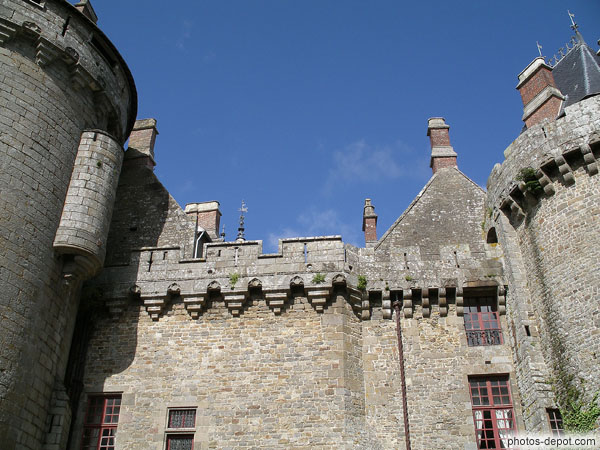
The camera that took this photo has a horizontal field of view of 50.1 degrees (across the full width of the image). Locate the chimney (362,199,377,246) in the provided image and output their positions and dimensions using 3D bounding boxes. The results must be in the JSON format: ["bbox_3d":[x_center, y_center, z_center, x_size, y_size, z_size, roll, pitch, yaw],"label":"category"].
[{"bbox_3d":[3.536,0.105,31.888,0.677,2.643,0.950,-2,-29,4],"label":"chimney"}]

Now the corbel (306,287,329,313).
[{"bbox_3d":[0.637,2.428,20.616,0.731,0.590,0.550,-3,-32,7],"label":"corbel"}]

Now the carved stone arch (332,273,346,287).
[{"bbox_3d":[1.356,1.899,21.876,0.474,0.467,0.250,-3,-31,6],"label":"carved stone arch"}]

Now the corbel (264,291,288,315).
[{"bbox_3d":[-0.714,2.518,20.770,0.767,0.613,0.550,-3,-32,7],"label":"corbel"}]

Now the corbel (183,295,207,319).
[{"bbox_3d":[-3.412,2.692,21.082,0.743,0.638,0.550,-3,-32,7],"label":"corbel"}]

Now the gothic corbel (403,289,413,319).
[{"bbox_3d":[3.551,2.577,21.010,0.282,0.771,0.600,-3,-32,7],"label":"gothic corbel"}]

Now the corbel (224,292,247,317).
[{"bbox_3d":[-2.068,2.600,20.930,0.740,0.613,0.550,-3,-32,7],"label":"corbel"}]

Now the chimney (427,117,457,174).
[{"bbox_3d":[6.618,-3.637,29.854,1.141,2.913,0.660,-2,-29,4],"label":"chimney"}]

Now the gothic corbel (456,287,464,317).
[{"bbox_3d":[6.462,3.103,25.827,0.325,1.101,0.420,-3,-29,6],"label":"gothic corbel"}]

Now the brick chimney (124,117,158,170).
[{"bbox_3d":[-7.965,-3.968,32.368,1.375,2.989,0.600,-4,-29,7],"label":"brick chimney"}]

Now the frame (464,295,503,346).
[{"bbox_3d":[5.917,3.099,20.853,1.098,1.758,0.150,-3,-32,7],"label":"frame"}]

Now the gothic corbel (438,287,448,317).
[{"bbox_3d":[5.790,3.113,25.908,0.311,1.106,0.420,-3,-29,6],"label":"gothic corbel"}]

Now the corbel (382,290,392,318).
[{"bbox_3d":[2.879,2.624,21.086,0.291,0.749,0.600,-3,-32,7],"label":"corbel"}]

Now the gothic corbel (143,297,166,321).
[{"bbox_3d":[-5.996,3.492,26.462,0.900,0.906,0.357,-4,-29,7],"label":"gothic corbel"}]

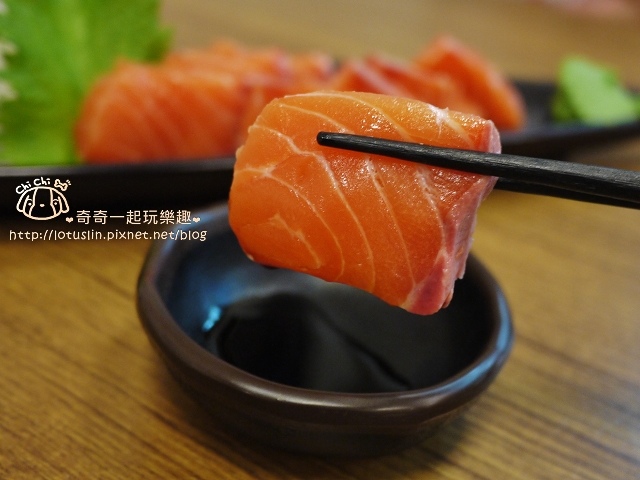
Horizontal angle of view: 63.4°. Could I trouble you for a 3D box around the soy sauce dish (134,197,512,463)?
[{"bbox_3d":[0.001,0.021,0.150,0.100,0.032,0.100,6,31,-4],"label":"soy sauce dish"}]

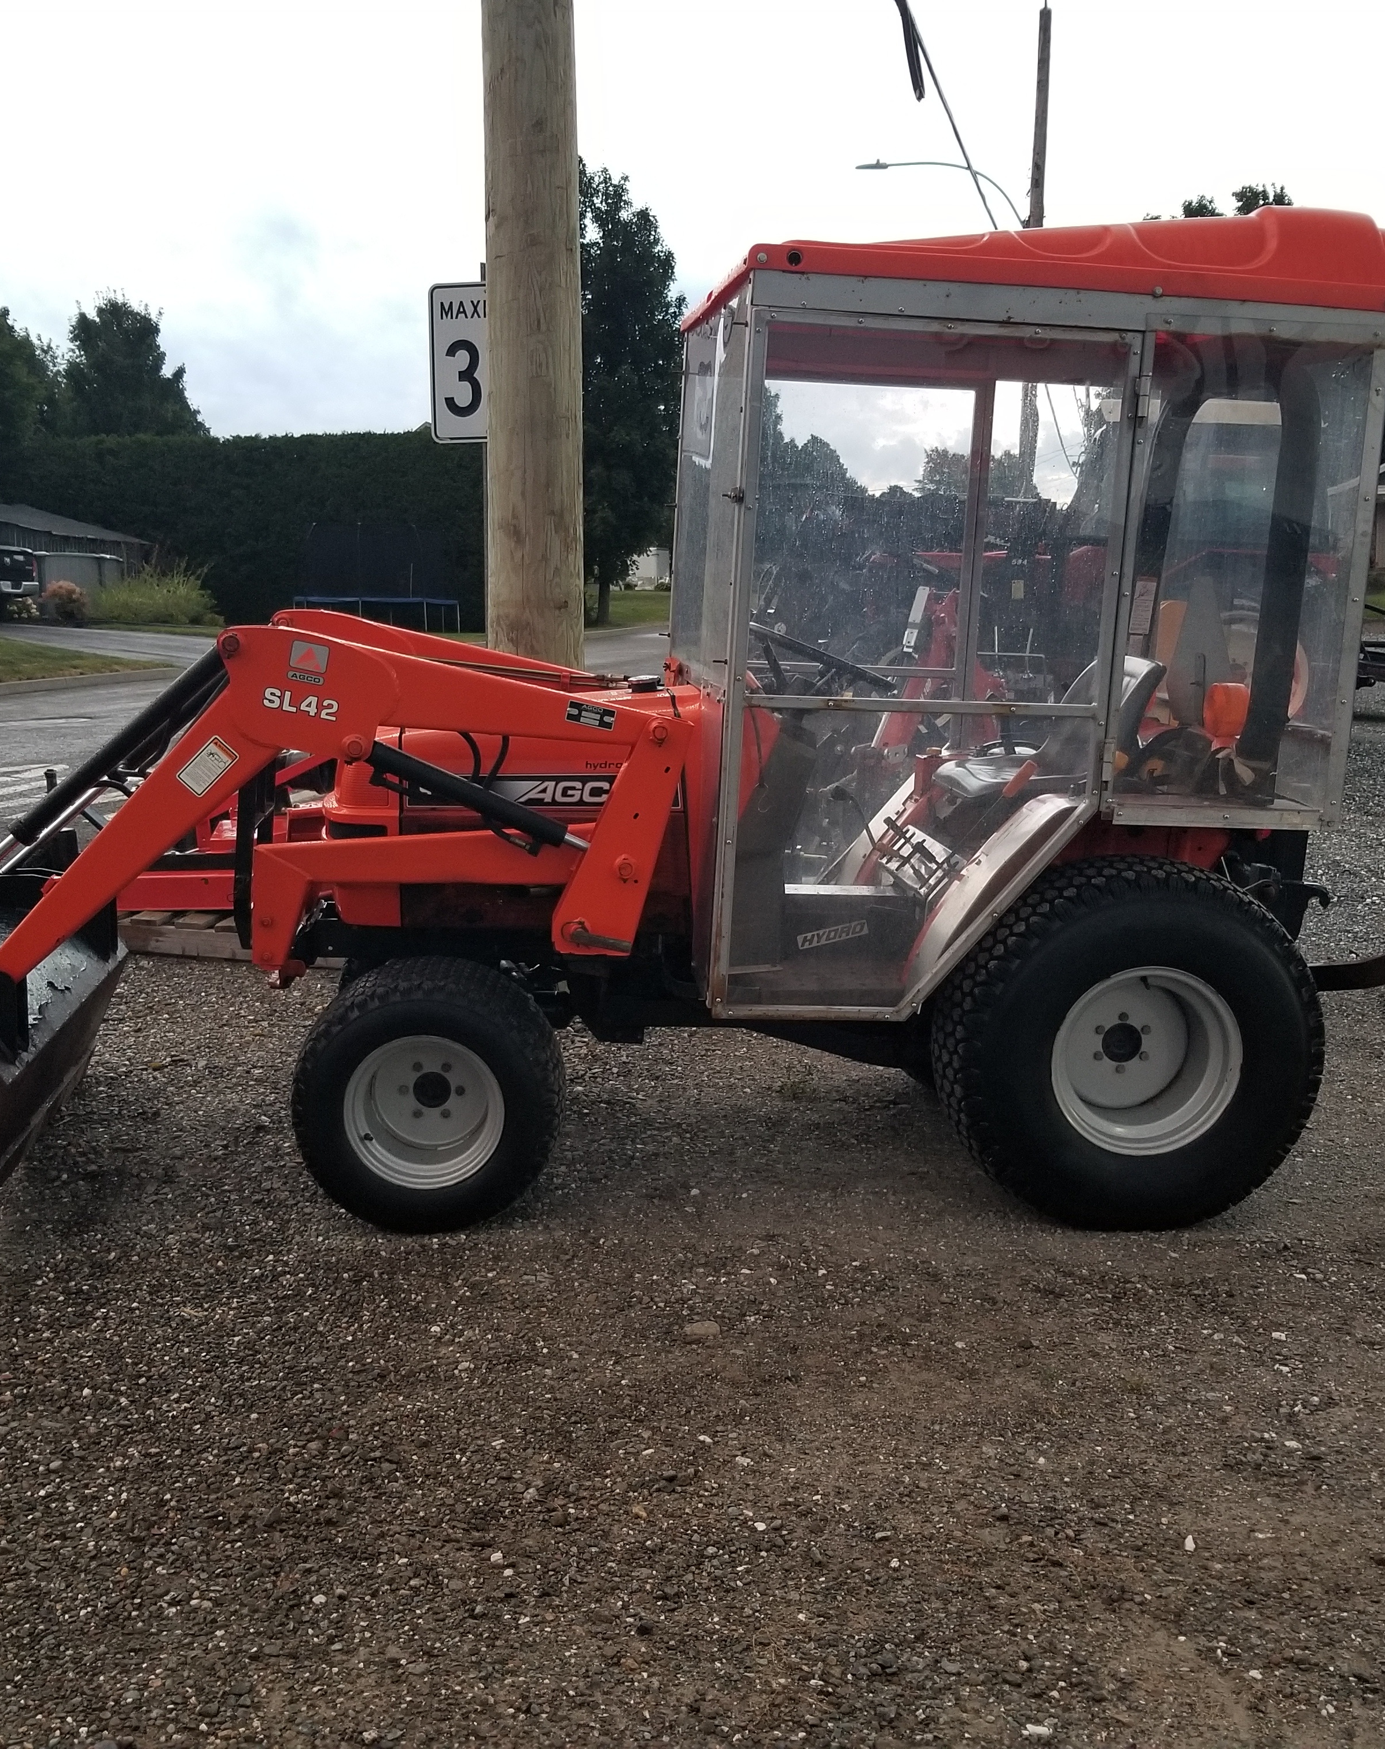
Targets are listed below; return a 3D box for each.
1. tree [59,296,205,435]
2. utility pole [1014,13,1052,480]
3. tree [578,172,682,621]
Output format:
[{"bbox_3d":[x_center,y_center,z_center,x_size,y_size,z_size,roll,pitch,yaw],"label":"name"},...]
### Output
[{"bbox_3d":[-16.686,-12.413,52.000,5.200,9.600,5.200,0,9,0],"label":"tree"},{"bbox_3d":[5.230,-7.850,27.105,0.300,10.510,0.300,0,9,0],"label":"utility pole"},{"bbox_3d":[-2.029,-12.882,47.000,5.600,12.400,5.600,0,9,0],"label":"tree"}]

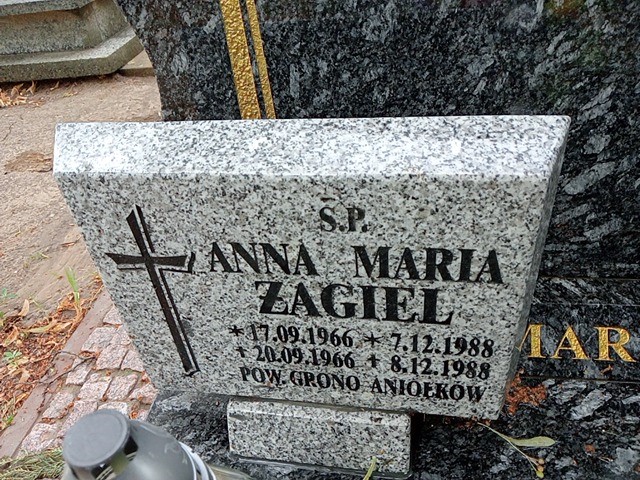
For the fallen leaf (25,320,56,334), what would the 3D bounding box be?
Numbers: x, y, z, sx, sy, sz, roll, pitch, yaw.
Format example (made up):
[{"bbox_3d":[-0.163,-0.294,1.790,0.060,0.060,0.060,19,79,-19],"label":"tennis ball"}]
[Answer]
[{"bbox_3d":[-0.785,0.245,1.462,0.076,0.012,0.020,-19,37,-17],"label":"fallen leaf"}]

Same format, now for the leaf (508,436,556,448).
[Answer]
[{"bbox_3d":[0.282,0.269,0.690,0.063,0.005,0.015,0,36,9],"label":"leaf"}]

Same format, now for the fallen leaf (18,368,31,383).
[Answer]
[{"bbox_3d":[-0.751,0.347,1.314,0.019,0.011,0.033,-1,36,7],"label":"fallen leaf"}]

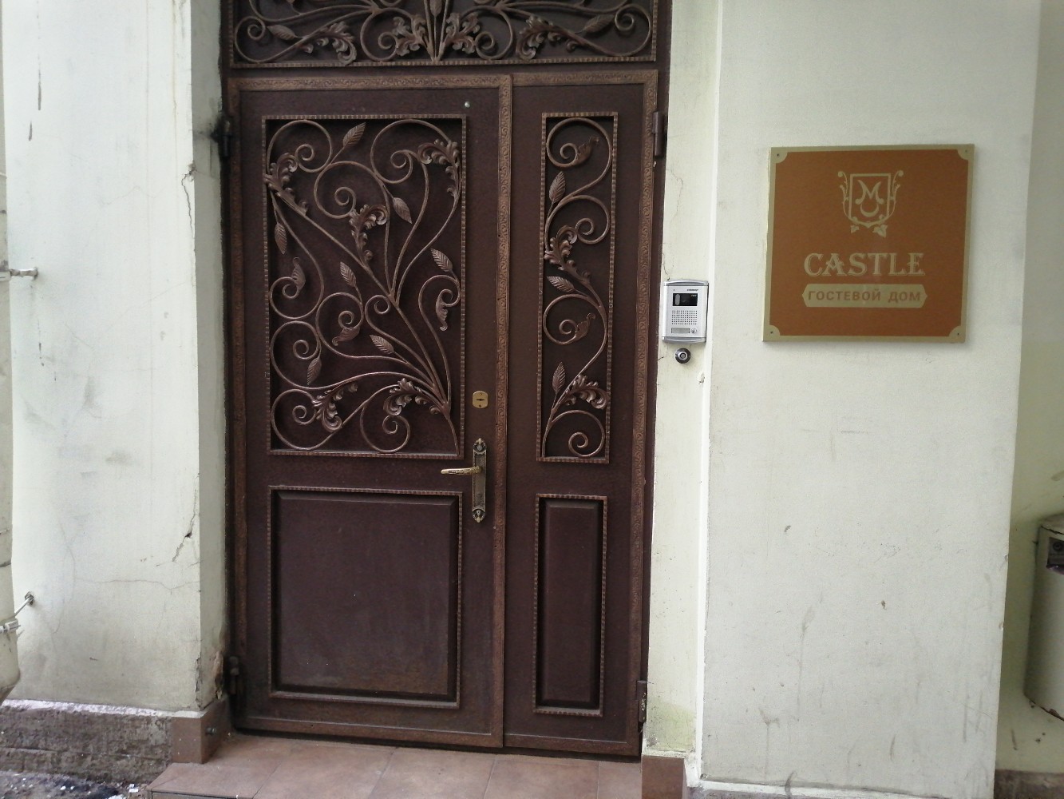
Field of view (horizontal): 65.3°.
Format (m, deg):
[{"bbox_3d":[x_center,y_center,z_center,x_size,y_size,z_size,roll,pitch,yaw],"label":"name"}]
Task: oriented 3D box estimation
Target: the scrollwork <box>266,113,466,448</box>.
[{"bbox_3d":[-0.529,-0.355,2.622,0.645,1.050,0.040,1,4,6],"label":"scrollwork"}]

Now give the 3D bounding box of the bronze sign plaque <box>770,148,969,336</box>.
[{"bbox_3d":[0.842,-0.388,2.089,0.488,0.486,0.020,1,4,7],"label":"bronze sign plaque"}]

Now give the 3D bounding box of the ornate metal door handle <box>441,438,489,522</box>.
[{"bbox_3d":[-0.214,0.258,2.607,0.136,0.269,0.060,1,4,6],"label":"ornate metal door handle"}]

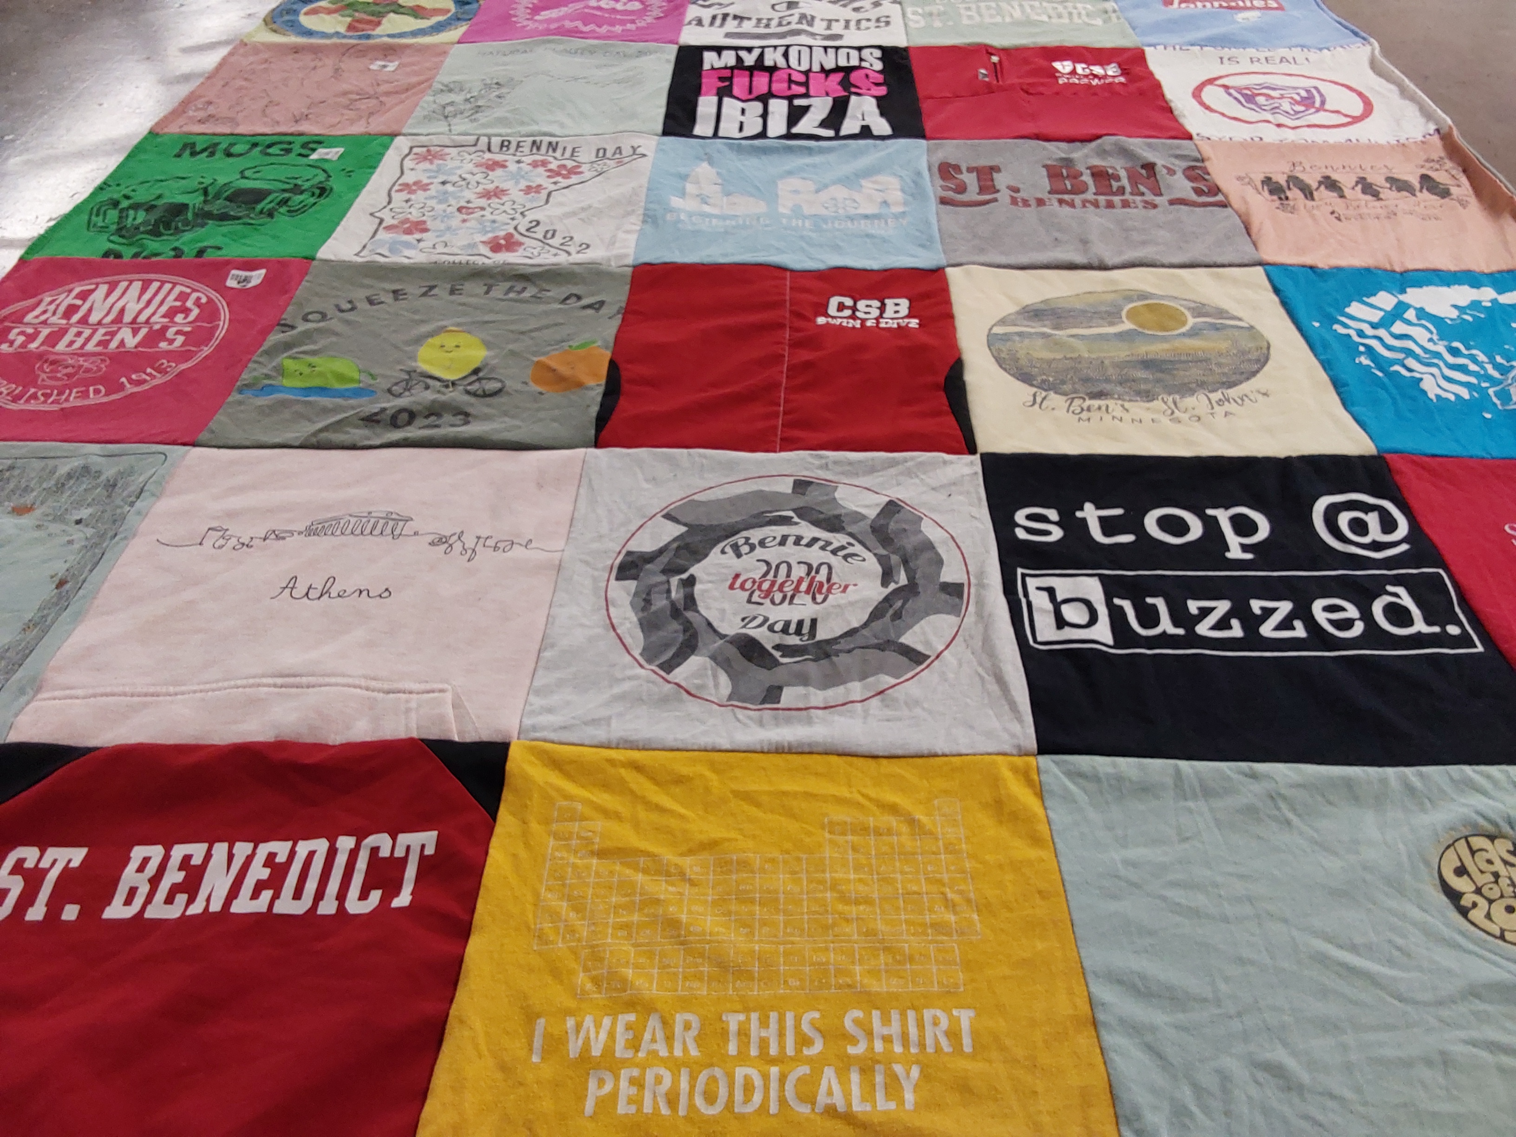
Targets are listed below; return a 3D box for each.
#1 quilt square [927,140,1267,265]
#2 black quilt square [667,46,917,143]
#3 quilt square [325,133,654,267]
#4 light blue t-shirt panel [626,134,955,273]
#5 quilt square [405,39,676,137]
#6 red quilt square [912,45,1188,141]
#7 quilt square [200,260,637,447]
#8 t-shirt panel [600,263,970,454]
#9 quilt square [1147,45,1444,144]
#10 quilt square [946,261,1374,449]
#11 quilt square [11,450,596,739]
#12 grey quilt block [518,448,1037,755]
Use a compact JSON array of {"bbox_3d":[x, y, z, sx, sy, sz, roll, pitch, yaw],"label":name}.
[{"bbox_3d":[0.367,-0.424,1.401,0.330,0.020,0.340,1,41,1],"label":"quilt square"},{"bbox_3d":[0.048,-0.653,1.669,0.338,0.020,0.351,1,41,2],"label":"black quilt square"},{"bbox_3d":[-0.294,-0.433,1.419,0.339,0.020,0.345,1,41,2],"label":"quilt square"},{"bbox_3d":[0.038,-0.427,1.408,0.334,0.020,0.346,1,41,2],"label":"light blue t-shirt panel"},{"bbox_3d":[-0.285,-0.660,1.681,0.335,0.020,0.354,1,41,2],"label":"quilt square"},{"bbox_3d":[0.382,-0.647,1.658,0.337,0.020,0.348,1,41,2],"label":"red quilt square"},{"bbox_3d":[-0.305,-0.212,1.164,0.339,0.020,0.337,1,41,2],"label":"quilt square"},{"bbox_3d":[0.027,-0.207,1.154,0.331,0.020,0.334,1,41,2],"label":"t-shirt panel"},{"bbox_3d":[0.714,-0.640,1.646,0.334,0.020,0.345,2,41,3],"label":"quilt square"},{"bbox_3d":[0.356,-0.204,1.147,0.334,0.020,0.338,0,41,1],"label":"quilt square"},{"bbox_3d":[-0.315,0.005,0.914,0.334,0.020,0.332,1,41,1],"label":"quilt square"},{"bbox_3d":[0.016,0.009,0.906,0.334,0.020,0.330,1,41,2],"label":"grey quilt block"}]

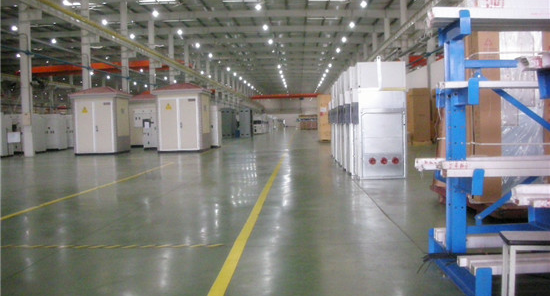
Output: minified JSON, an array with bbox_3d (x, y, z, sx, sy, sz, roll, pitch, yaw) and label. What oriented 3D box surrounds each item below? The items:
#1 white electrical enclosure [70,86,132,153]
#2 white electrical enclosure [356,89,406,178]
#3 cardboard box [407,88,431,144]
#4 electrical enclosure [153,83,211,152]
[{"bbox_3d":[-6.889,-1.066,22.242,1.820,2.560,2.100,-1,2,3],"label":"white electrical enclosure"},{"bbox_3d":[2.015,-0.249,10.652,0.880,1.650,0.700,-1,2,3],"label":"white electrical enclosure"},{"bbox_3d":[6.639,-1.403,25.751,0.750,2.500,1.300,-1,2,3],"label":"cardboard box"},{"bbox_3d":[-3.771,-1.212,22.853,1.940,2.700,2.200,-1,2,3],"label":"electrical enclosure"}]

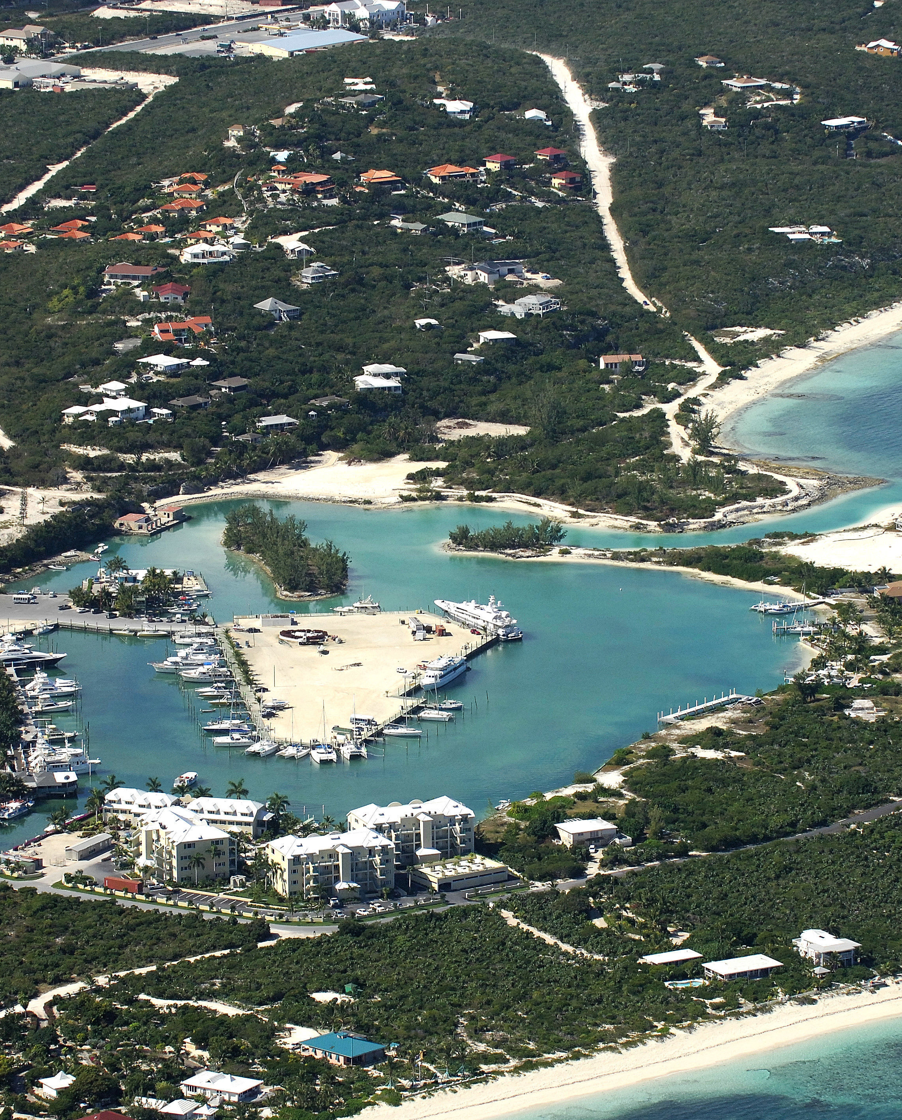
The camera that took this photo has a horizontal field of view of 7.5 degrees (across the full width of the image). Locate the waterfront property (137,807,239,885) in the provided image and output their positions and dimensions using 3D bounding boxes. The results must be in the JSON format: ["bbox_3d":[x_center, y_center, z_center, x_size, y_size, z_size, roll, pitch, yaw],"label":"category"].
[{"bbox_3d":[-78.530,84.350,2073.590,20.000,16.300,33.500,-5,13,-20],"label":"waterfront property"}]

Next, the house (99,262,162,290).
[{"bbox_3d":[-134.920,-121.270,2933.040,24.000,7.800,13.500,2,13,13],"label":"house"}]

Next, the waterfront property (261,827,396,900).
[{"bbox_3d":[-35.680,89.080,2051.170,34.300,16.000,20.000,-5,13,-19],"label":"waterfront property"}]

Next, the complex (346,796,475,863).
[{"bbox_3d":[-11.280,81.180,2084.680,33.000,16.300,20.300,-6,14,-21],"label":"complex"}]

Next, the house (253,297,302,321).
[{"bbox_3d":[-72.140,-105.260,2867.950,14.000,7.700,14.000,-7,14,-25],"label":"house"}]

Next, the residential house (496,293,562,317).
[{"bbox_3d":[32.960,-107.470,2886.780,21.500,7.700,15.500,7,15,31],"label":"residential house"}]

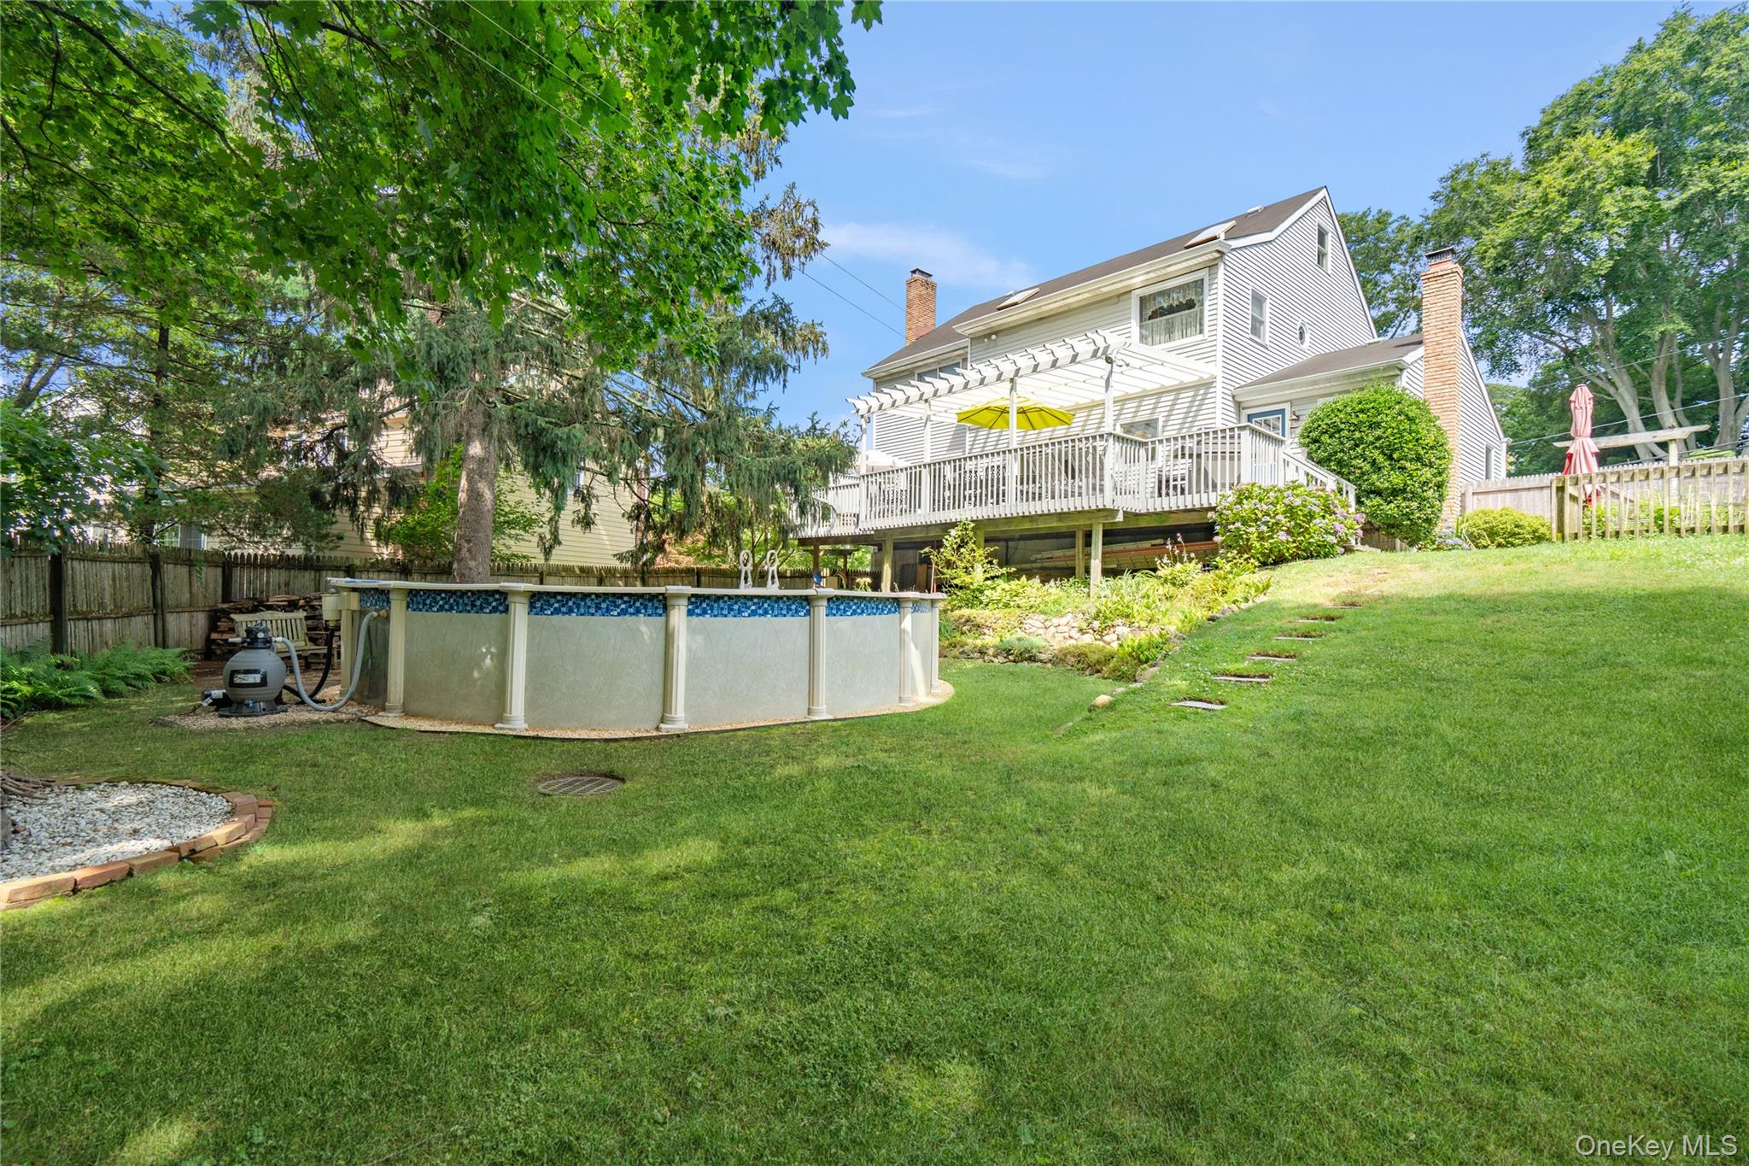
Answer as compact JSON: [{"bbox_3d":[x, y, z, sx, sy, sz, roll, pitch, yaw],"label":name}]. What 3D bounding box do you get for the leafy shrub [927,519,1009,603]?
[{"bbox_3d":[1.668,-0.277,14.106,1.400,1.750,1.500,2,-1,-42],"label":"leafy shrub"}]

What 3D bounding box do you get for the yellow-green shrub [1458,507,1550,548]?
[{"bbox_3d":[10.900,-0.950,13.450,1.100,0.700,1.300,2,-2,-44],"label":"yellow-green shrub"}]

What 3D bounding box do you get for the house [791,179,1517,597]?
[{"bbox_3d":[6.780,-4.587,19.874,14.000,10.500,13.800,2,-1,-42],"label":"house"}]

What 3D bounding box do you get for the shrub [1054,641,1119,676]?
[{"bbox_3d":[2.956,1.079,11.135,0.720,0.500,0.900,2,-1,-42],"label":"shrub"}]

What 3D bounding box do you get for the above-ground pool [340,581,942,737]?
[{"bbox_3d":[-2.845,0.738,10.710,7.500,1.340,7.500,1,-1,0],"label":"above-ground pool"}]

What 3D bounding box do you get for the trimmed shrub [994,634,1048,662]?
[{"bbox_3d":[2.297,1.008,12.436,0.680,0.470,0.850,2,-1,-42],"label":"trimmed shrub"}]

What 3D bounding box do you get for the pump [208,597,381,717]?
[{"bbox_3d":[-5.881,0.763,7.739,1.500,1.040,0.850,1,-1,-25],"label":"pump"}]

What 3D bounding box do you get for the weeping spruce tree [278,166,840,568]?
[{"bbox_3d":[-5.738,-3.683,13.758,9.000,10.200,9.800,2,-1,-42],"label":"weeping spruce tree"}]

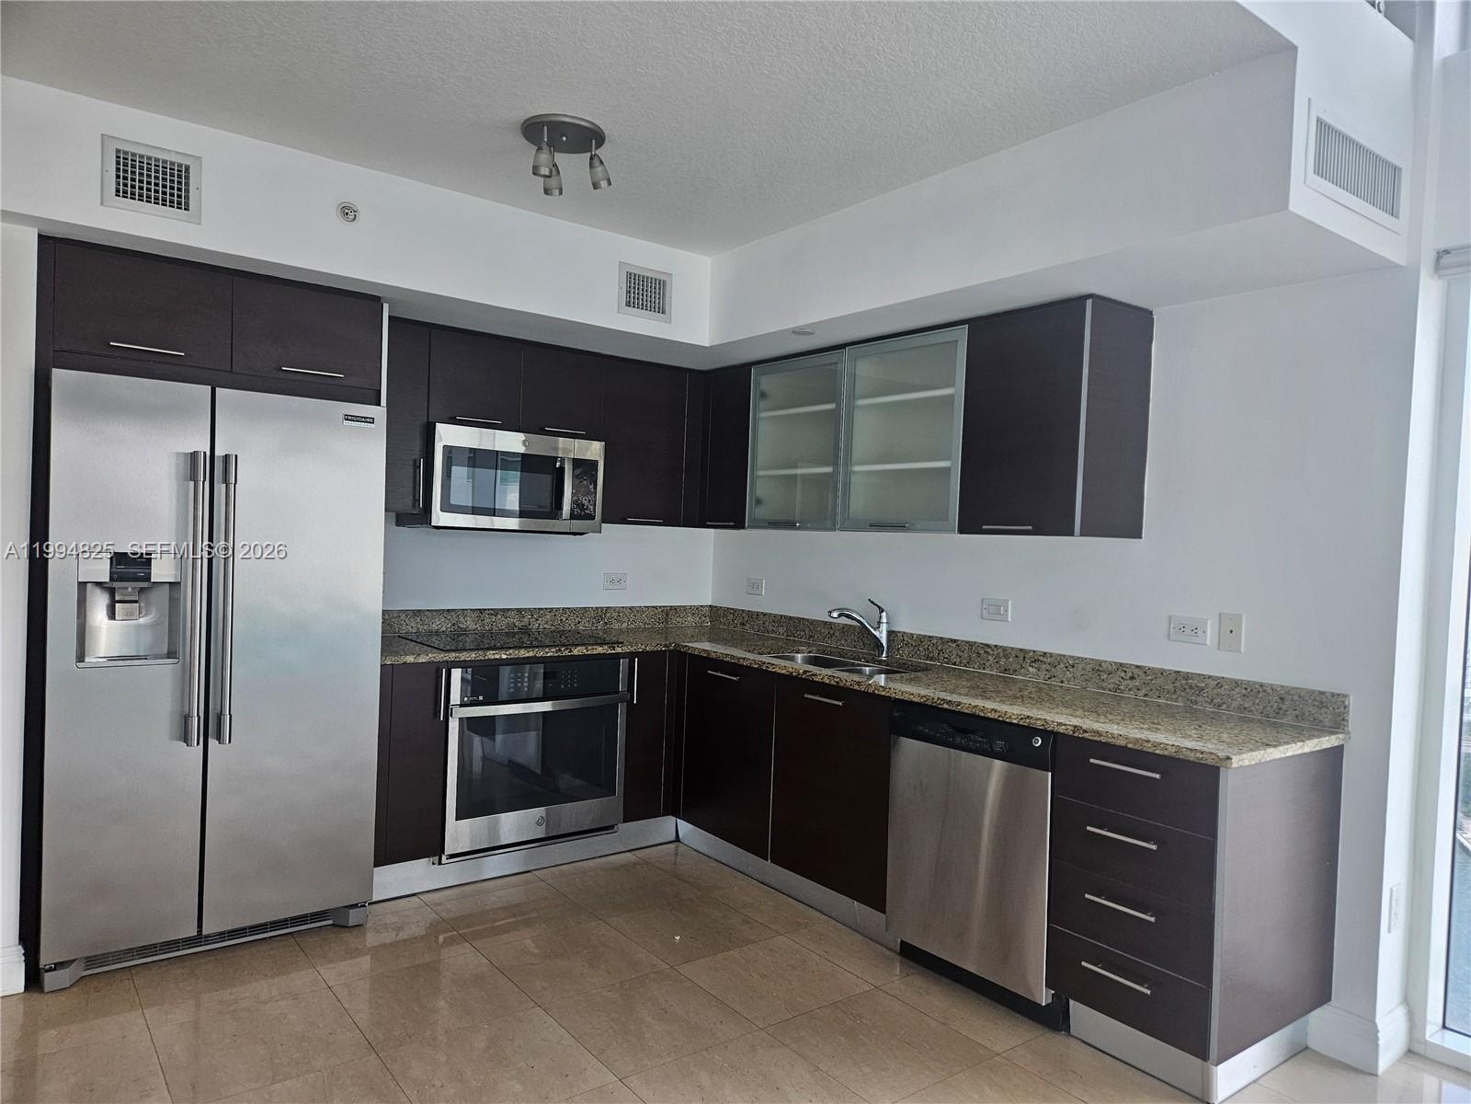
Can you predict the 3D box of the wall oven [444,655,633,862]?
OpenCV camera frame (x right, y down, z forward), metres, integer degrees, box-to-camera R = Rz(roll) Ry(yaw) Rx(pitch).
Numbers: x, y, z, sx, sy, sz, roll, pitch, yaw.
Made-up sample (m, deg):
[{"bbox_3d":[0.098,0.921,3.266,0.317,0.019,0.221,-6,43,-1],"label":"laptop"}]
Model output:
[{"bbox_3d":[-0.922,0.770,4.028,0.748,0.692,0.630,1,1,-37],"label":"wall oven"}]

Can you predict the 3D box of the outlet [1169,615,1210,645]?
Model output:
[{"bbox_3d":[1.409,0.243,3.039,0.008,0.081,0.129,1,1,-37],"label":"outlet"}]

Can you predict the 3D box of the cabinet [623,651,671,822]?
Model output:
[{"bbox_3d":[-0.562,0.762,4.361,0.202,0.708,0.634,2,1,-37],"label":"cabinet"}]

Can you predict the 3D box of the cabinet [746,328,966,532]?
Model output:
[{"bbox_3d":[0.553,-0.436,3.915,0.332,0.716,1.194,2,1,-37],"label":"cabinet"}]

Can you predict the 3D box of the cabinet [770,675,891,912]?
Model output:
[{"bbox_3d":[0.567,0.818,3.593,0.619,0.708,0.596,2,1,-37],"label":"cabinet"}]

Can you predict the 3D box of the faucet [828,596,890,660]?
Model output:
[{"bbox_3d":[0.501,0.308,3.906,0.305,0.241,0.060,2,1,-27],"label":"faucet"}]

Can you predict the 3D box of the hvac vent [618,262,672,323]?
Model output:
[{"bbox_3d":[-0.348,-1.003,3.795,0.240,0.195,0.020,2,1,-37],"label":"hvac vent"}]

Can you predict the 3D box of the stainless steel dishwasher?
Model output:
[{"bbox_3d":[0.920,0.868,3.100,0.610,0.750,0.609,1,1,-37],"label":"stainless steel dishwasher"}]

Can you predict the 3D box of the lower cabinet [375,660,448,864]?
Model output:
[{"bbox_3d":[-1.359,0.740,3.762,0.258,0.708,0.634,2,1,-37],"label":"lower cabinet"}]

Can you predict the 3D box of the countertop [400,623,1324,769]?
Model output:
[{"bbox_3d":[0.011,0.433,3.299,1.899,0.028,3.015,2,1,-37],"label":"countertop"}]

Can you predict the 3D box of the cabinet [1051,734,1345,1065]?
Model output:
[{"bbox_3d":[1.266,0.863,2.692,0.630,0.707,0.475,1,1,-37],"label":"cabinet"}]

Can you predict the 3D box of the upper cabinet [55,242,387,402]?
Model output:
[{"bbox_3d":[-1.792,-0.709,3.345,0.949,0.365,0.679,2,1,-37],"label":"upper cabinet"}]

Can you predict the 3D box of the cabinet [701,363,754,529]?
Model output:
[{"bbox_3d":[0.091,-0.469,4.531,0.332,0.727,0.349,2,1,-37],"label":"cabinet"}]

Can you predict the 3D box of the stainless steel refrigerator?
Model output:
[{"bbox_3d":[-1.781,0.371,3.302,0.919,1.767,0.808,1,1,-37],"label":"stainless steel refrigerator"}]

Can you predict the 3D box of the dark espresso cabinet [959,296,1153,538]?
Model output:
[{"bbox_3d":[1.055,-0.418,3.251,0.345,0.739,0.471,1,1,-37],"label":"dark espresso cabinet"}]

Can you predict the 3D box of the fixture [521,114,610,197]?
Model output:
[{"bbox_3d":[-0.492,-1.122,2.800,0.242,0.160,0.242,2,1,0],"label":"fixture"}]

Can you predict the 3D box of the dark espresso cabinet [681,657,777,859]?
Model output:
[{"bbox_3d":[0.210,0.801,4.087,0.620,0.707,0.610,1,1,-37],"label":"dark espresso cabinet"}]

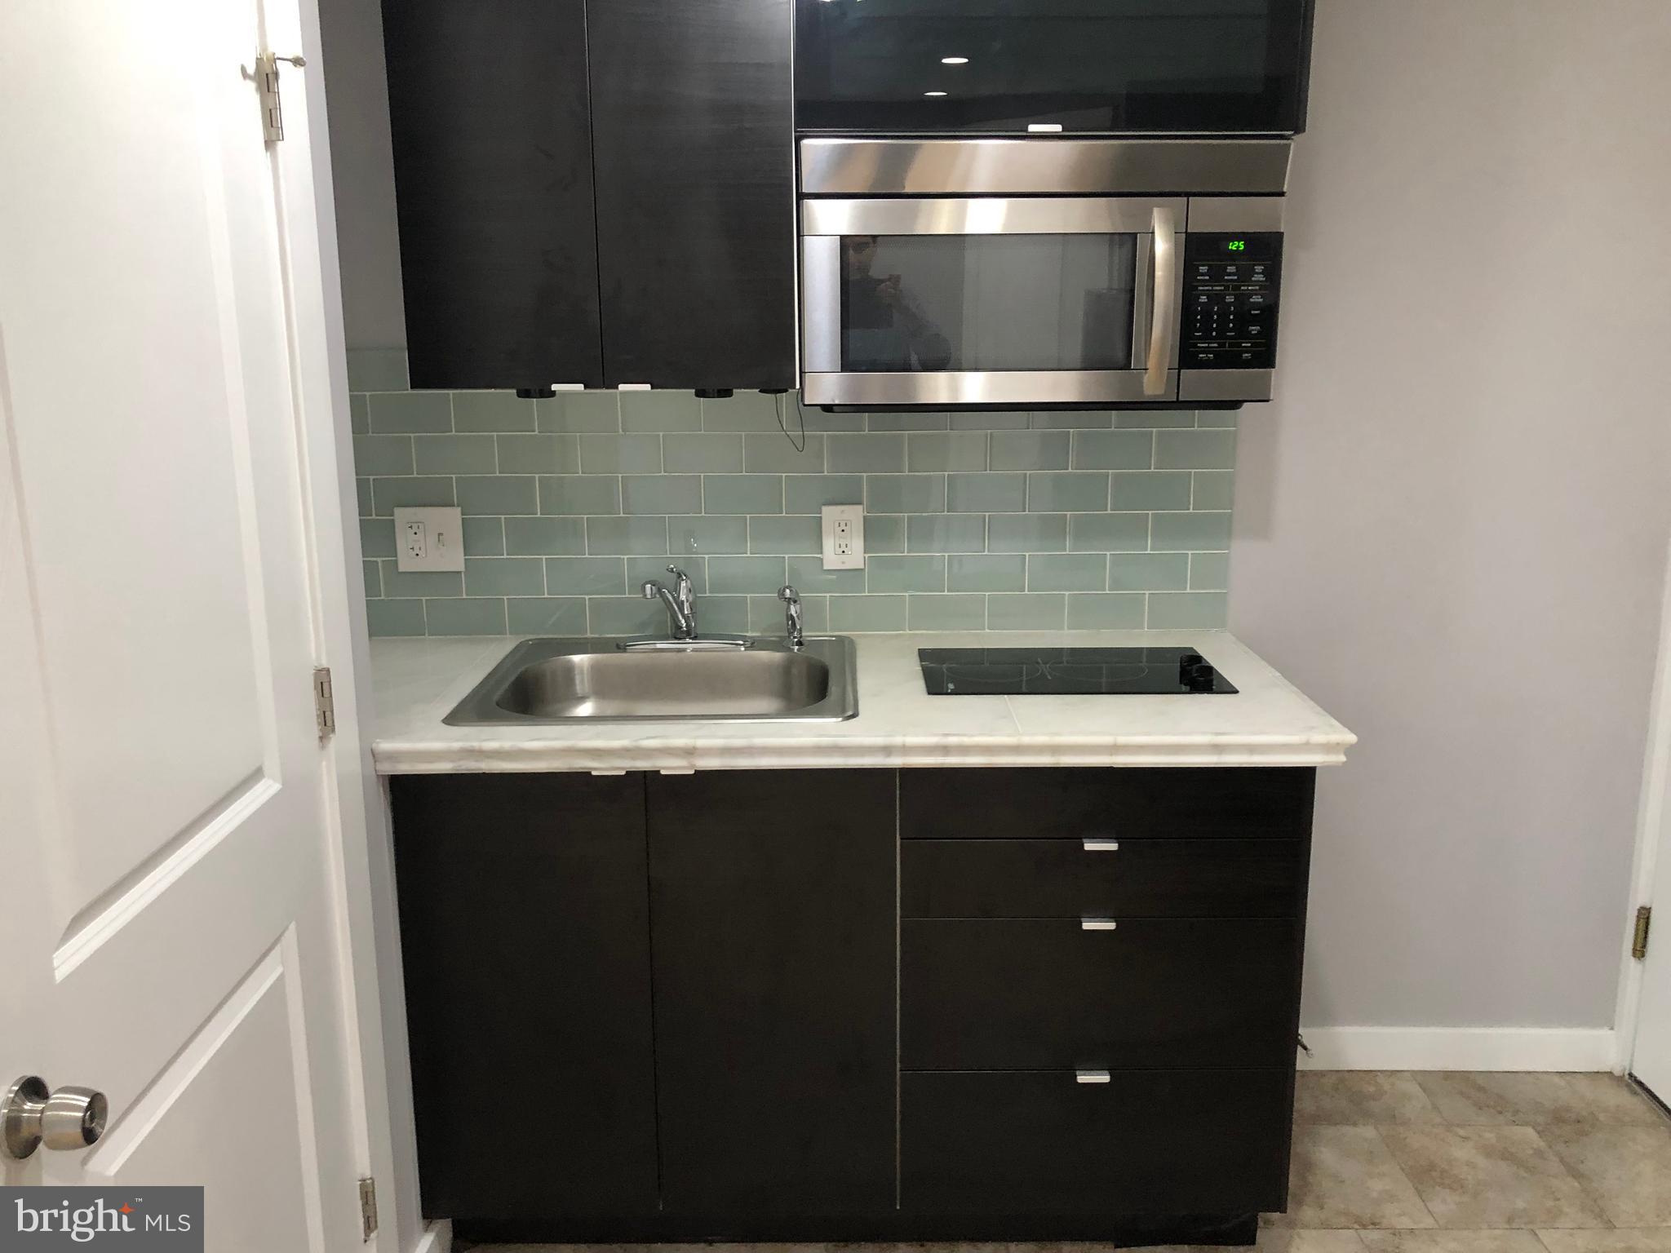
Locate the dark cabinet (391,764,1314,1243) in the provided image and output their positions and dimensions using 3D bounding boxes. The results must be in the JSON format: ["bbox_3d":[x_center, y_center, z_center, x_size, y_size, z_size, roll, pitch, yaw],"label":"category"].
[{"bbox_3d":[0.029,0.572,2.415,1.376,0.892,0.660,0,13,0],"label":"dark cabinet"}]

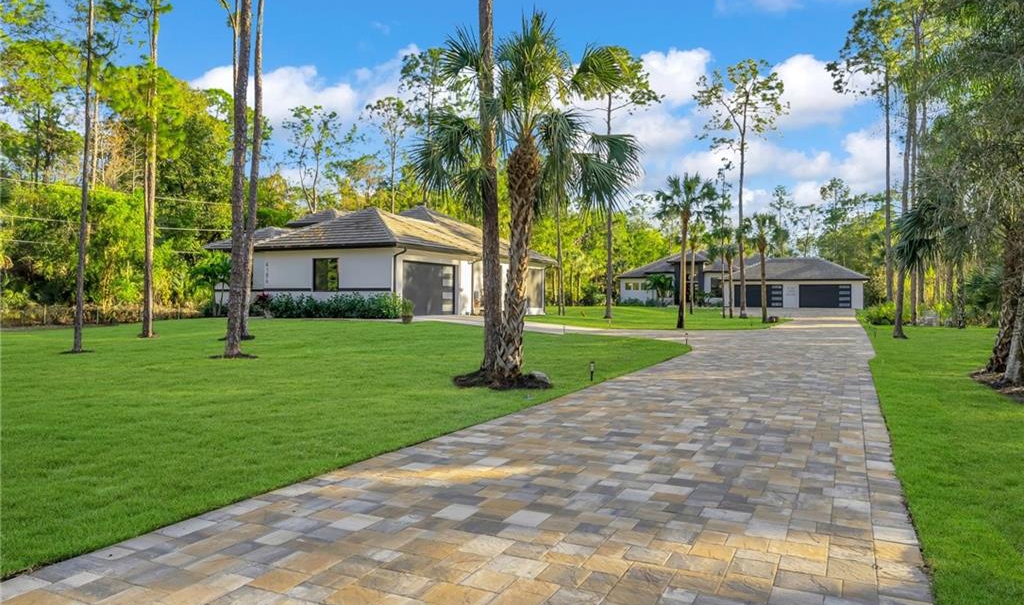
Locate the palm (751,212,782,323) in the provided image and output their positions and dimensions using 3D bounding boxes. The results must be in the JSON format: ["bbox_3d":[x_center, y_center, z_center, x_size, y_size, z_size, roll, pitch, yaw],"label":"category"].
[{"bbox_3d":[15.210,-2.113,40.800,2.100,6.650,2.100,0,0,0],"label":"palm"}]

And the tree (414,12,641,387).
[{"bbox_3d":[0.291,-1.987,12.800,4.100,6.940,4.100,0,0,0],"label":"tree"}]

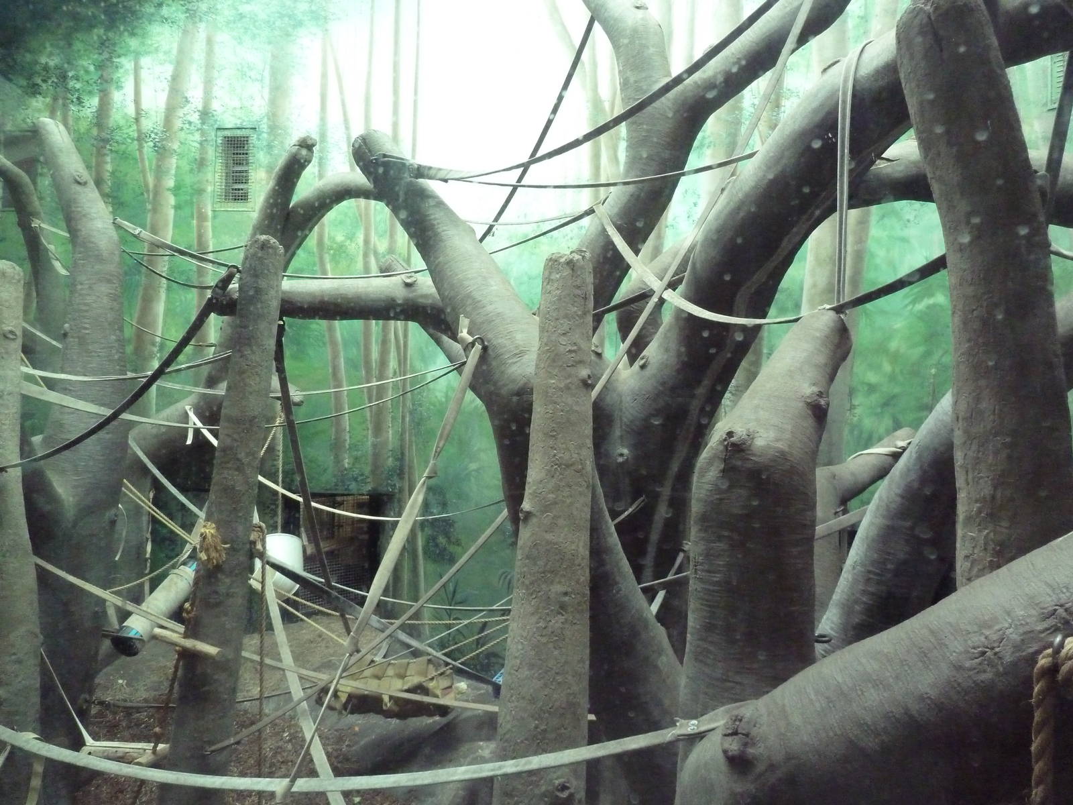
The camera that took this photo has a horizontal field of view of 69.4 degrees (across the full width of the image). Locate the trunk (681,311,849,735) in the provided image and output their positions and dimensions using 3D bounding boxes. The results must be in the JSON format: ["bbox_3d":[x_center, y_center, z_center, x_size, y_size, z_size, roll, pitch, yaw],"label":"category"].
[{"bbox_3d":[0.766,0.429,2.600,0.550,1.450,0.460,1,-1,9],"label":"trunk"}]

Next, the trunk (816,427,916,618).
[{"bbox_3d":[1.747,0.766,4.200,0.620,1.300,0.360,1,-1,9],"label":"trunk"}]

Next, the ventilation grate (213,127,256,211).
[{"bbox_3d":[-2.470,-1.906,6.350,0.345,0.680,0.045,1,-1,3],"label":"ventilation grate"}]

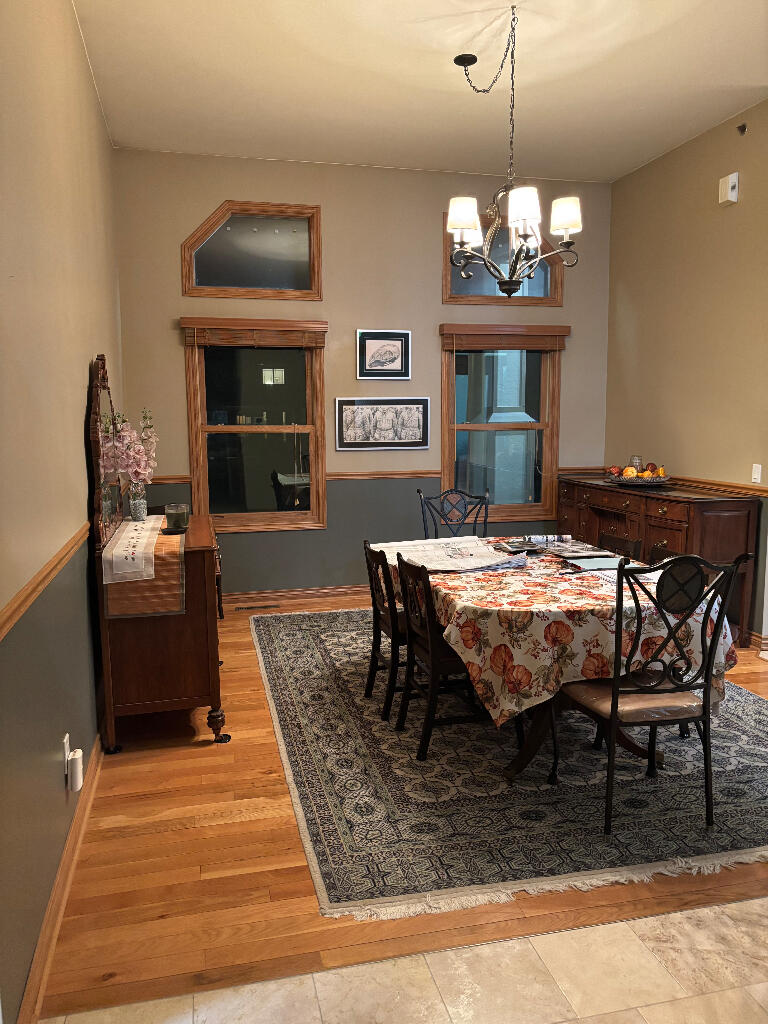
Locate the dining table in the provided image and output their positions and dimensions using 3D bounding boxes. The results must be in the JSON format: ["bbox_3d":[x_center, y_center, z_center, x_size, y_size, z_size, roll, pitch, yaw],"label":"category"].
[{"bbox_3d":[0.691,0.625,3.685,1.205,0.765,1.600,-2,8,-13],"label":"dining table"}]

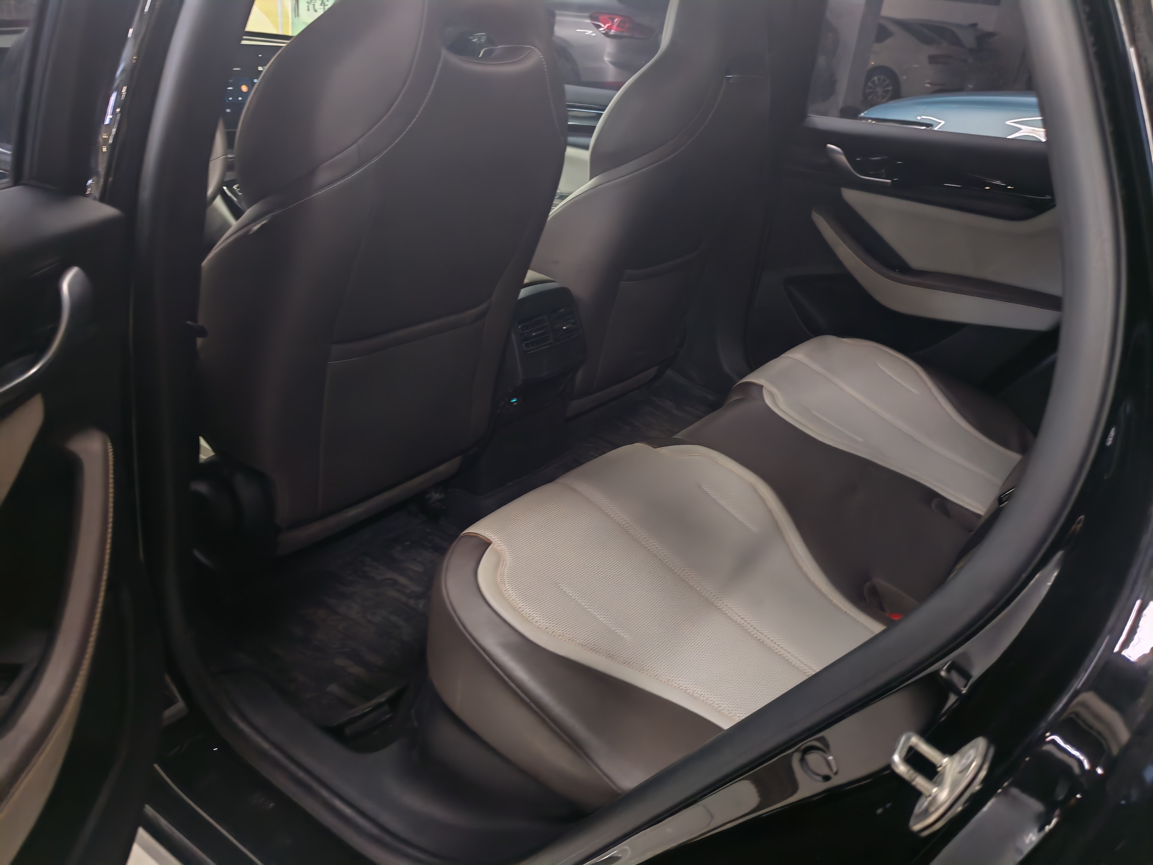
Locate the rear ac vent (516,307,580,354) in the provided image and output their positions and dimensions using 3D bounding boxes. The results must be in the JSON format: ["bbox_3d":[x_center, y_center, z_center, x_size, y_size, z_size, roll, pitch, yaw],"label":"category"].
[{"bbox_3d":[-0.053,-0.174,1.535,0.030,0.053,0.158,-3,15,38],"label":"rear ac vent"}]

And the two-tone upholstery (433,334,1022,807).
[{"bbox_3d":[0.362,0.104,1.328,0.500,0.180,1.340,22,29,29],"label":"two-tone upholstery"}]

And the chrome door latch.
[{"bbox_3d":[0.192,0.185,0.495,0.035,0.074,0.048,29,31,17],"label":"chrome door latch"}]

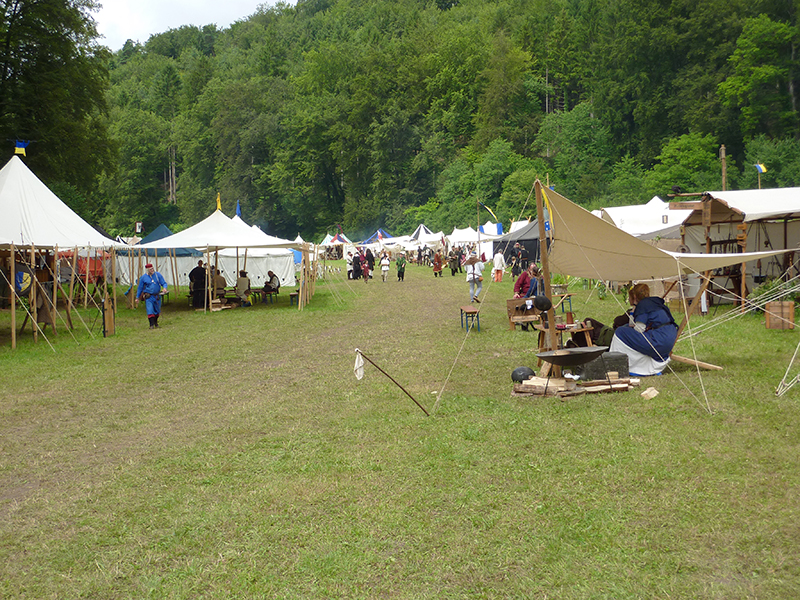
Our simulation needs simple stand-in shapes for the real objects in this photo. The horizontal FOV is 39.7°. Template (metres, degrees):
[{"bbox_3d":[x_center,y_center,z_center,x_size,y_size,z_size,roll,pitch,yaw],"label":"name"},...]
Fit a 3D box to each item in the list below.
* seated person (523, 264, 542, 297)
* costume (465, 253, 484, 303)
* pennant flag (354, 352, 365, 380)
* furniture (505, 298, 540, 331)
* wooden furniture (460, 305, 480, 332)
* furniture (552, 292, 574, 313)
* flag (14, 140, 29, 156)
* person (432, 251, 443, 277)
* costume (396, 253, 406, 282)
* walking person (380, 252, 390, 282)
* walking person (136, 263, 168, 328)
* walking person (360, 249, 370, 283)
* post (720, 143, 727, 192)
[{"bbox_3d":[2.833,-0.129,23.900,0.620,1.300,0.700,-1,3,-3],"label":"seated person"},{"bbox_3d":[2.606,-0.787,38.800,0.660,1.750,0.550,-2,3,3],"label":"costume"},{"bbox_3d":[-0.427,0.701,11.700,0.105,0.300,0.060,-1,3,0],"label":"pennant flag"},{"bbox_3d":[2.873,0.323,25.600,0.800,0.700,0.420,-2,3,-11],"label":"furniture"},{"bbox_3d":[1.627,0.427,25.600,0.280,0.480,2.150,-2,3,1],"label":"wooden furniture"},{"bbox_3d":[4.247,0.098,31.100,0.270,0.480,2.100,1,4,42],"label":"furniture"},{"bbox_3d":[-11.095,-4.439,32.500,0.380,0.470,0.120,-2,3,-17],"label":"flag"},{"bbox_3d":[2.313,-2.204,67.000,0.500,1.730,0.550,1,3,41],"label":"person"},{"bbox_3d":[0.088,-1.904,65.000,0.600,1.550,0.400,-1,3,-1],"label":"costume"},{"bbox_3d":[-0.869,-1.900,66.500,0.550,1.650,0.420,-2,3,-2],"label":"walking person"},{"bbox_3d":[-6.608,-0.106,29.500,0.820,1.750,0.500,-3,3,-20],"label":"walking person"},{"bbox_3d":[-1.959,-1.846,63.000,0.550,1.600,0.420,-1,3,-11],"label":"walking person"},{"bbox_3d":[13.152,-3.361,45.131,0.220,5.900,0.220,-1,3,0],"label":"post"}]

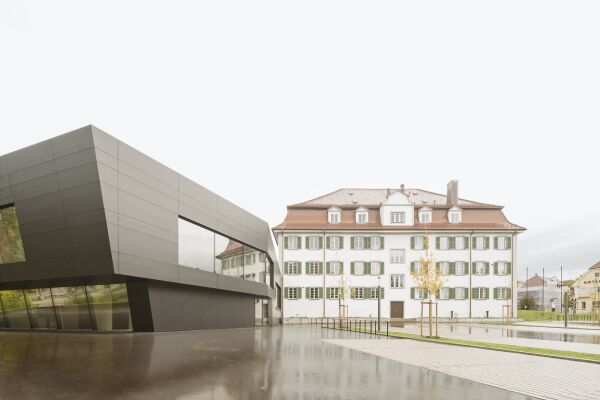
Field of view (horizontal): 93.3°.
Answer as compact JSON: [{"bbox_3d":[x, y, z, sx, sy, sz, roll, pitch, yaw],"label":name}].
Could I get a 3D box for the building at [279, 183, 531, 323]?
[{"bbox_3d":[13.300,7.100,46.500,33.200,18.900,17.500,0,0,0],"label":"building"}]

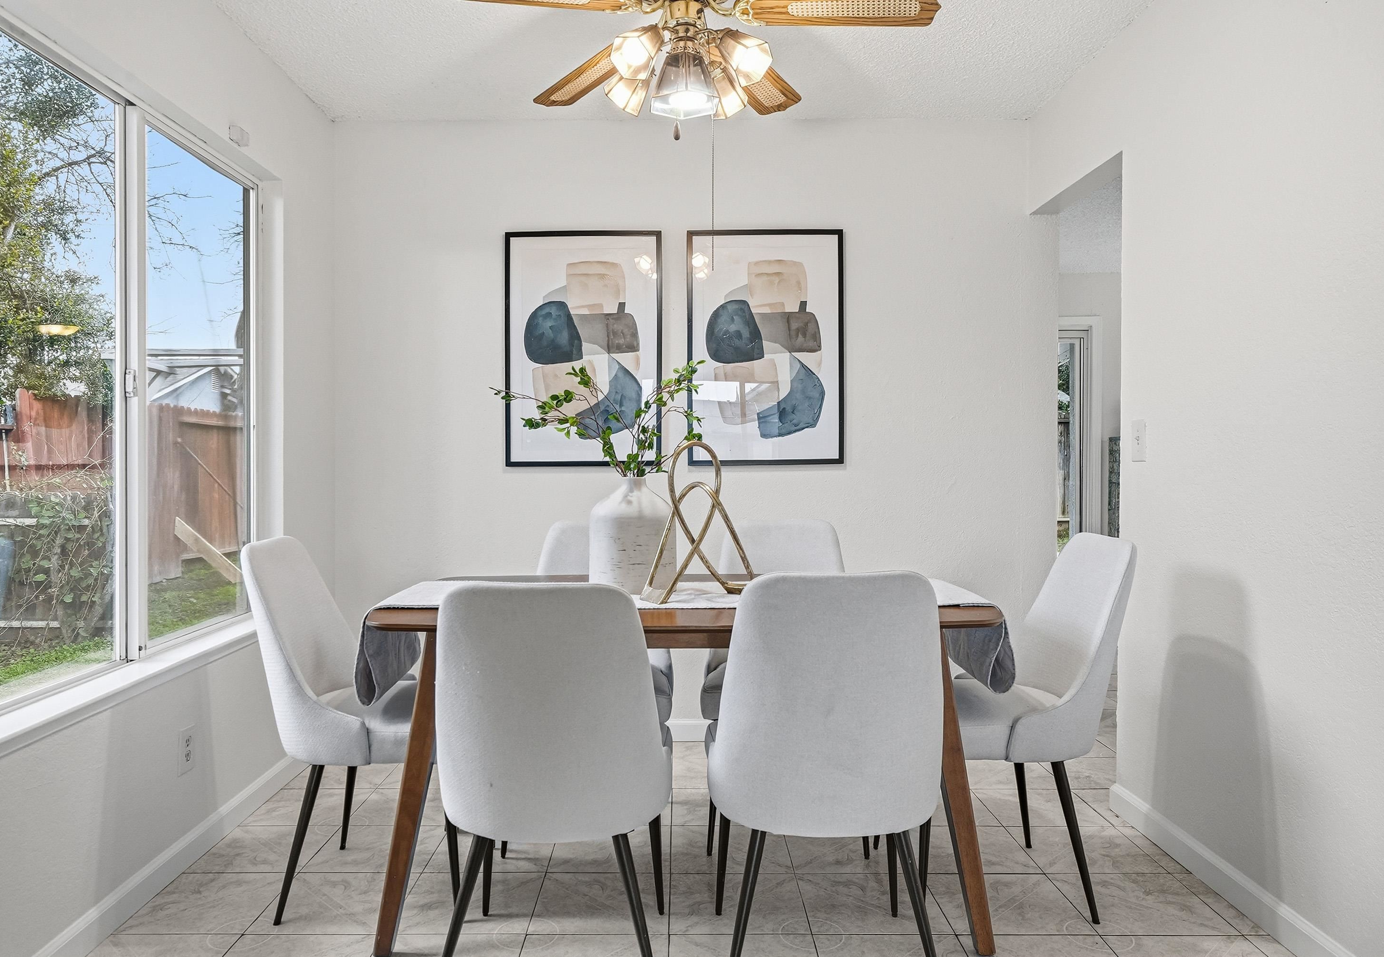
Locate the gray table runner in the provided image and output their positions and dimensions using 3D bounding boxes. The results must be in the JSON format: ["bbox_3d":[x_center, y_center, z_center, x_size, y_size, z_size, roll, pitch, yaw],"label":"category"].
[{"bbox_3d":[-0.021,0.424,2.569,1.600,0.245,0.490,0,1,-1],"label":"gray table runner"}]

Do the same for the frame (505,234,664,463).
[{"bbox_3d":[-0.420,-0.502,3.704,0.609,0.915,0.025,0,1,-1],"label":"frame"}]

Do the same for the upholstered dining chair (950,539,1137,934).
[{"bbox_3d":[0.784,0.598,2.483,0.600,0.900,0.495,0,1,-1],"label":"upholstered dining chair"}]

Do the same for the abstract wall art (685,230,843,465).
[{"bbox_3d":[0.285,-0.506,3.704,0.609,0.915,0.025,0,1,-1],"label":"abstract wall art"}]

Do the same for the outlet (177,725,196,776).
[{"bbox_3d":[-1.373,0.738,2.597,0.010,0.120,0.078,0,1,-1],"label":"outlet"}]

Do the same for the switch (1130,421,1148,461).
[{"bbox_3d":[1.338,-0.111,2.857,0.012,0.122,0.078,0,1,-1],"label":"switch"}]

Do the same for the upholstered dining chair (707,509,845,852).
[{"bbox_3d":[0.282,0.589,2.886,0.495,0.900,0.600,0,1,4],"label":"upholstered dining chair"}]

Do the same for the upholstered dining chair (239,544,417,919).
[{"bbox_3d":[-0.812,0.598,2.483,0.600,0.900,0.495,0,1,-1],"label":"upholstered dining chair"}]

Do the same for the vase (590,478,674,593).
[{"bbox_3d":[-0.164,0.148,2.624,0.240,0.315,0.240,0,1,-1],"label":"vase"}]

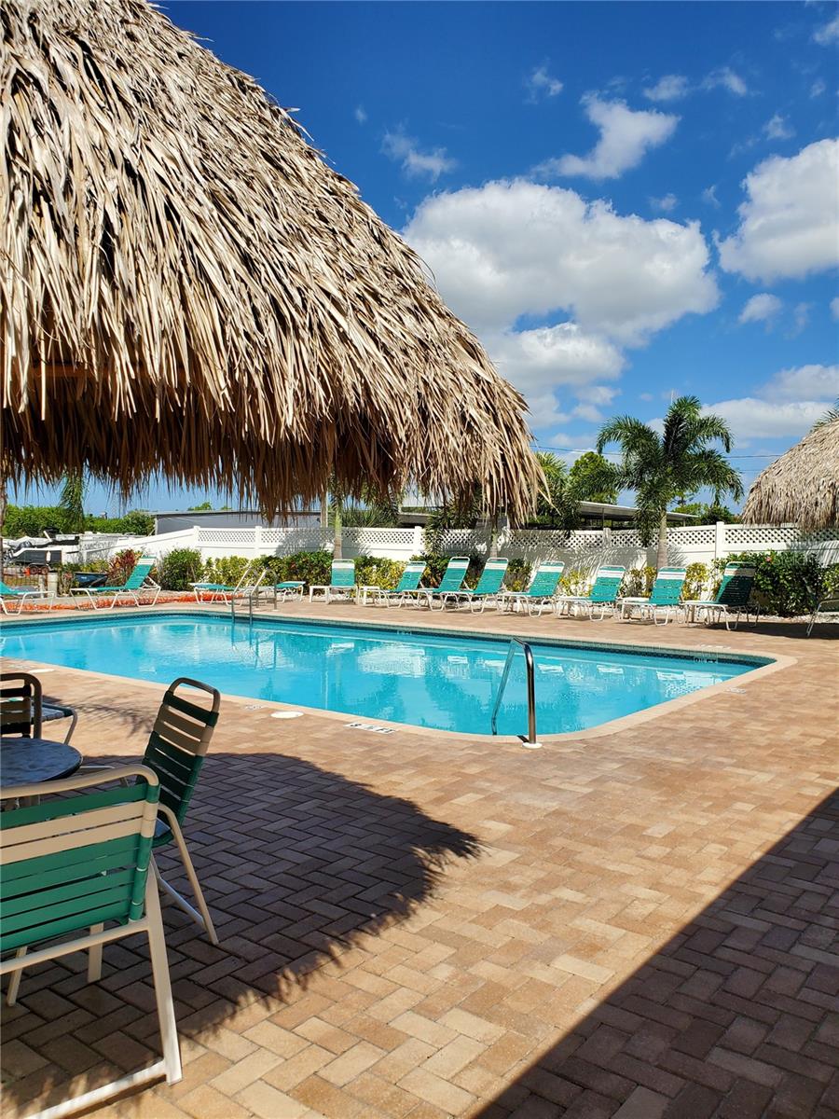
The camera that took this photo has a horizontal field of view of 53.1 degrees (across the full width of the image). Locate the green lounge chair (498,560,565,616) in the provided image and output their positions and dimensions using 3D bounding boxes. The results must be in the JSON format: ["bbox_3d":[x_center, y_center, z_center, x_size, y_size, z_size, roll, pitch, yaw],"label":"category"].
[{"bbox_3d":[2.433,0.608,17.558,0.660,1.054,1.680,2,2,40],"label":"green lounge chair"}]

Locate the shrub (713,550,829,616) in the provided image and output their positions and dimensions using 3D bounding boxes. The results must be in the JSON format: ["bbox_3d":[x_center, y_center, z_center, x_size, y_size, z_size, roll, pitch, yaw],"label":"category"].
[{"bbox_3d":[6.893,0.494,16.500,2.088,1.300,1.271,1,1,35],"label":"shrub"}]

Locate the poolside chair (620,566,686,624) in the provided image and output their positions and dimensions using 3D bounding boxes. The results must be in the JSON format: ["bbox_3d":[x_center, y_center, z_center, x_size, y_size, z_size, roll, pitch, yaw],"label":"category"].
[{"bbox_3d":[4.554,0.657,16.067,0.660,1.059,1.680,2,2,41],"label":"poolside chair"}]

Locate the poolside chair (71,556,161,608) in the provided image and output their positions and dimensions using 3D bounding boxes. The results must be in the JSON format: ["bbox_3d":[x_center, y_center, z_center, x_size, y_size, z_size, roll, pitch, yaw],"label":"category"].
[{"bbox_3d":[-6.335,0.443,17.555,0.630,1.100,1.630,1,2,42],"label":"poolside chair"}]

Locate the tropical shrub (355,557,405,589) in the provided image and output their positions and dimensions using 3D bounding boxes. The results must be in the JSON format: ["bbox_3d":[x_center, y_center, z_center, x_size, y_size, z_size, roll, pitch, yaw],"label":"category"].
[{"bbox_3d":[-0.990,0.449,21.000,1.195,1.014,0.944,1,1,35],"label":"tropical shrub"}]

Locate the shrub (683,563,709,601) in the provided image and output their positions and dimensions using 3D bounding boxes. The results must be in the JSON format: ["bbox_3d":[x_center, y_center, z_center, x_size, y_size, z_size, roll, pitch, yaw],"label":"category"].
[{"bbox_3d":[5.549,0.544,16.919,0.550,0.980,0.550,0,1,0],"label":"shrub"}]

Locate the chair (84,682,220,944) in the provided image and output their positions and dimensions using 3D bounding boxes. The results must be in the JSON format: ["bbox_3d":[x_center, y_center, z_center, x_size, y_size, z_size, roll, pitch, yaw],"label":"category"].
[{"bbox_3d":[-1.147,0.921,3.049,0.650,0.900,0.580,-1,2,-35],"label":"chair"}]

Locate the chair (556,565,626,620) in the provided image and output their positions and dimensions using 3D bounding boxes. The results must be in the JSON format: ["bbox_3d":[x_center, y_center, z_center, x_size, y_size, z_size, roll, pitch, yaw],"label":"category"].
[{"bbox_3d":[3.163,0.602,15.229,0.630,0.940,1.630,1,2,40],"label":"chair"}]

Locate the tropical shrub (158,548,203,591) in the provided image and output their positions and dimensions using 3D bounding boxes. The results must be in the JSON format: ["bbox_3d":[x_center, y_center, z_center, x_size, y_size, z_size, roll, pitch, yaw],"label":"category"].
[{"bbox_3d":[-6.517,0.292,22.900,1.169,1.169,1.118,1,1,35],"label":"tropical shrub"}]

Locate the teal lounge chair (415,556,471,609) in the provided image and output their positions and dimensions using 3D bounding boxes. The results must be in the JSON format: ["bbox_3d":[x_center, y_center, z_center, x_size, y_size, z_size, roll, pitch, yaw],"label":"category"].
[{"bbox_3d":[0.404,0.489,17.271,0.630,1.050,1.630,1,2,39],"label":"teal lounge chair"}]

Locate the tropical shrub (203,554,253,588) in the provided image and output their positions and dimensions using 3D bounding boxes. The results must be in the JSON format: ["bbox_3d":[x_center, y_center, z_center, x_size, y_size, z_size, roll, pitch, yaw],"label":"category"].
[{"bbox_3d":[-5.107,0.385,22.400,1.228,0.994,0.969,1,1,35],"label":"tropical shrub"}]

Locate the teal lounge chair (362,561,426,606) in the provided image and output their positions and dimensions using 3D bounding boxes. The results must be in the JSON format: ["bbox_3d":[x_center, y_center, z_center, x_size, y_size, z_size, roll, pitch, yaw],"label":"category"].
[{"bbox_3d":[-0.431,0.575,19.438,0.660,0.985,1.680,2,2,44],"label":"teal lounge chair"}]

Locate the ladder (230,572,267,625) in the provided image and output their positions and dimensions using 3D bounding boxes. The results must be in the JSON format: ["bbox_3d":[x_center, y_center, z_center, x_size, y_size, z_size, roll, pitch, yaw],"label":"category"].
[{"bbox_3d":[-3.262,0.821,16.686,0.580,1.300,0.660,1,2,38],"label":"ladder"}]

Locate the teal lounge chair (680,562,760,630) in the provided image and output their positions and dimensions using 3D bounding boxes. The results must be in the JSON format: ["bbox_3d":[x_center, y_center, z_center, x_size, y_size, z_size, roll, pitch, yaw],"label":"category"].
[{"bbox_3d":[5.571,0.639,15.271,0.660,1.147,1.680,2,2,41],"label":"teal lounge chair"}]

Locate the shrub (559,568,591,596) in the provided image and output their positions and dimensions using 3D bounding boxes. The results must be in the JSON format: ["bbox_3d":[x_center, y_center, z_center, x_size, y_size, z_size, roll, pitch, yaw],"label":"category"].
[{"bbox_3d":[3.360,0.579,18.300,0.676,0.812,0.621,1,1,35],"label":"shrub"}]

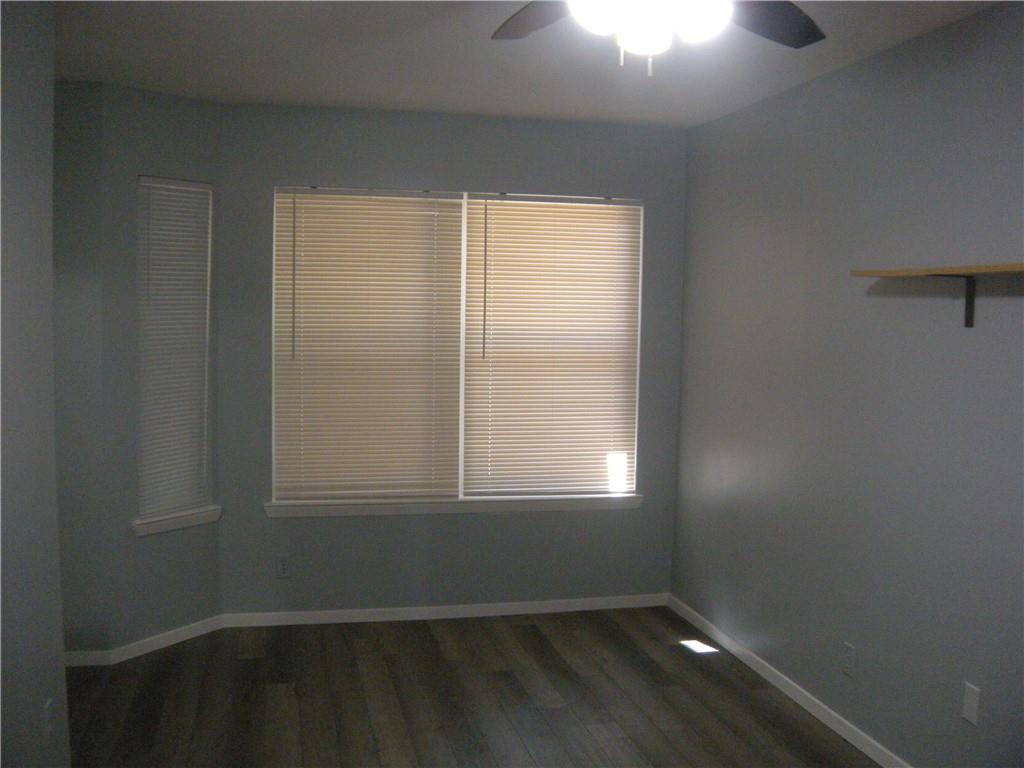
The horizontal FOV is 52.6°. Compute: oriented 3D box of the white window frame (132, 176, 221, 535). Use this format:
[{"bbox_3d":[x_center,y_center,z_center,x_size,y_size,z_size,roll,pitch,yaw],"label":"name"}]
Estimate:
[{"bbox_3d":[-1.508,-0.124,4.612,0.080,1.550,0.472,4,6,34],"label":"white window frame"}]

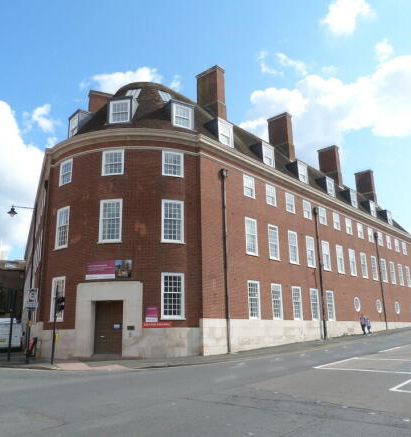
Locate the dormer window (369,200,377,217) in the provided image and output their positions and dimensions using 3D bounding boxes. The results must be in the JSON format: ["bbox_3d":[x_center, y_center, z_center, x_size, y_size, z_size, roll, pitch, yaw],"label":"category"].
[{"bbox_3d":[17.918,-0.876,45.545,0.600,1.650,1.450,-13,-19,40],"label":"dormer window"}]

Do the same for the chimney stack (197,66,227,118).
[{"bbox_3d":[0.444,-9.049,32.253,2.120,4.590,1.000,-14,-20,40],"label":"chimney stack"}]

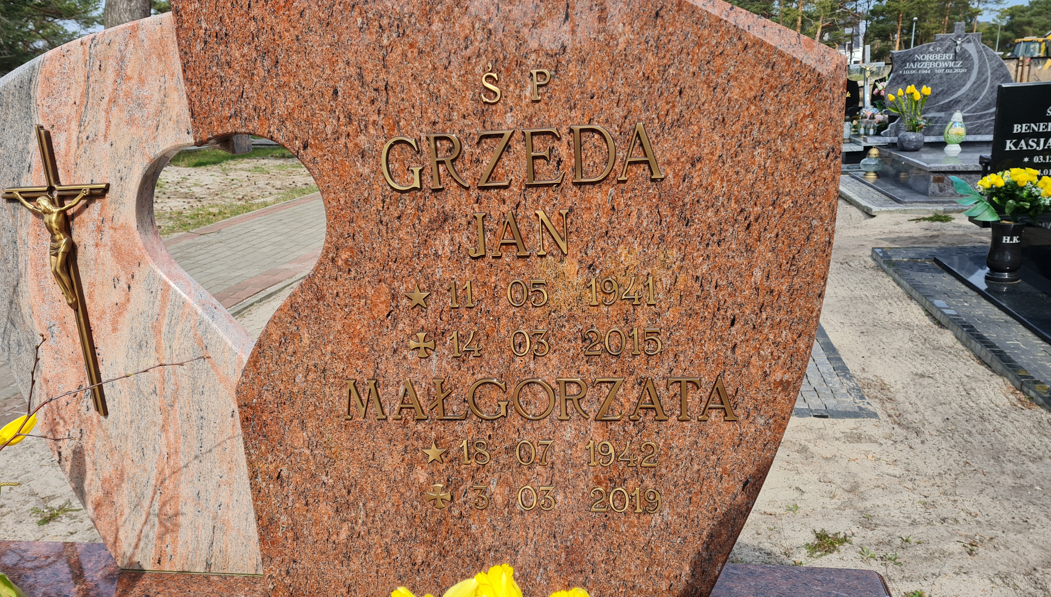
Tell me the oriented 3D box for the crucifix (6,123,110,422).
[{"bbox_3d":[-0.573,-0.023,0.990,0.150,0.381,0.048,-1,16,9],"label":"crucifix"}]

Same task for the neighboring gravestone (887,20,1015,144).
[{"bbox_3d":[3.340,-1.744,6.257,0.950,0.840,0.110,-1,16,9],"label":"neighboring gravestone"}]

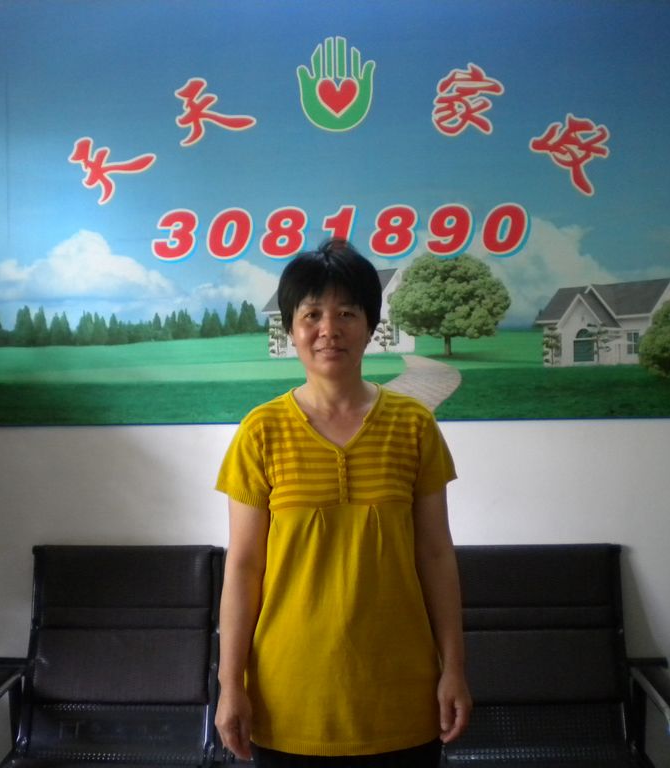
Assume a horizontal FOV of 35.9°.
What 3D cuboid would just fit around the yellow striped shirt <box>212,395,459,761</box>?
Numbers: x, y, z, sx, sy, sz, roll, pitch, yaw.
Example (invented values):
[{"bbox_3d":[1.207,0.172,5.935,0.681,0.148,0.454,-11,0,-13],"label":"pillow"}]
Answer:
[{"bbox_3d":[0.003,0.326,1.900,0.445,0.645,0.260,-1,3,-1],"label":"yellow striped shirt"}]

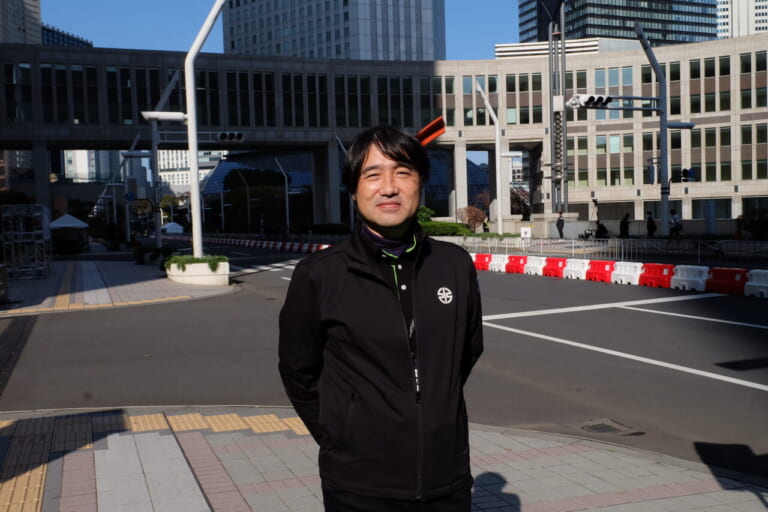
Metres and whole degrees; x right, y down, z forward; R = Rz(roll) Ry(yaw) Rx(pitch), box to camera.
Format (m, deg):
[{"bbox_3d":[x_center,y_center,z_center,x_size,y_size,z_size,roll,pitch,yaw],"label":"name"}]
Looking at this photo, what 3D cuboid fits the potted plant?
[{"bbox_3d":[-5.080,0.380,20.335,1.650,0.740,1.600,-3,3,-14],"label":"potted plant"}]

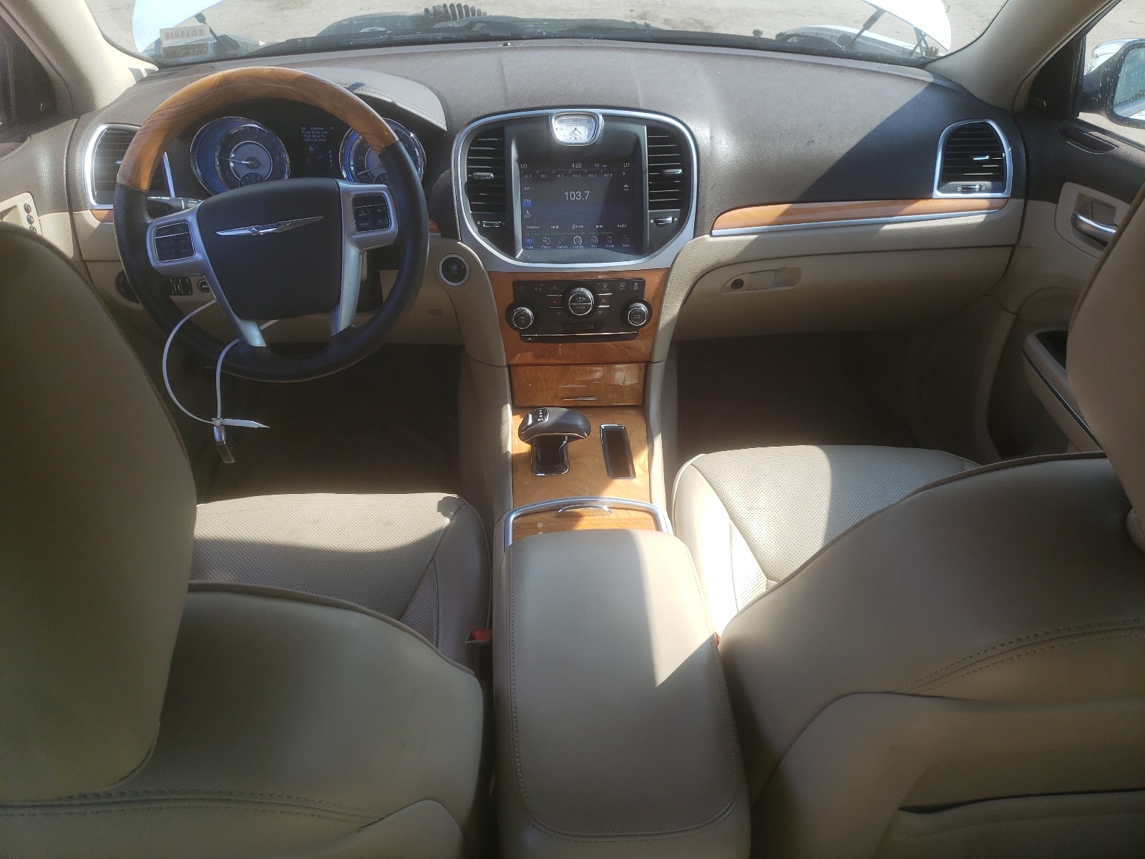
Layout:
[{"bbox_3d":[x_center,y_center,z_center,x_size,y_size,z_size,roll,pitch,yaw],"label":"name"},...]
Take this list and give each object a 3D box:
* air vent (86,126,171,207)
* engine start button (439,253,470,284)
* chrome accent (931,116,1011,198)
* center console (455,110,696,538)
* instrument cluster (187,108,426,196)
[{"bbox_3d":[-0.650,-0.384,1.265,0.122,0.122,0.035,-2,16,-5],"label":"air vent"},{"bbox_3d":[-0.176,-0.240,1.285,0.046,0.046,0.015,6,22,7],"label":"engine start button"},{"bbox_3d":[0.639,-0.431,1.375,0.122,0.122,0.035,-2,16,-5],"label":"chrome accent"},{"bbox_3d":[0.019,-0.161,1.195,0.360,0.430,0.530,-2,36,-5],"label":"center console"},{"bbox_3d":[-0.391,-0.404,1.295,0.335,0.146,0.075,-2,16,-5],"label":"instrument cluster"}]

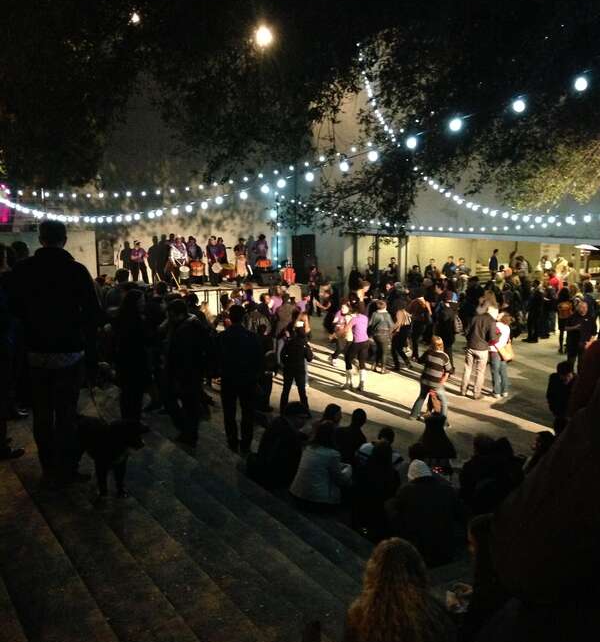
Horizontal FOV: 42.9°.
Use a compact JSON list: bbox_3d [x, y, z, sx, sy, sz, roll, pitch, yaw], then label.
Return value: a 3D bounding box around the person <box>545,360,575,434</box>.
[{"bbox_3d":[3.326,1.316,9.700,0.380,1.580,0.480,1,8,5],"label":"person"}]

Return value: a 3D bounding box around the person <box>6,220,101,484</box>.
[{"bbox_3d":[-1.747,0.211,5.450,0.600,1.820,0.400,-1,8,-8],"label":"person"}]

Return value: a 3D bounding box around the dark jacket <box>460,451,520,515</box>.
[{"bbox_3d":[1.980,1.689,8.000,0.580,0.640,0.500,4,8,30],"label":"dark jacket"}]

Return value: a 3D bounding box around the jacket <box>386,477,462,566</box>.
[{"bbox_3d":[1.037,1.661,6.350,0.600,0.660,0.430,3,9,20],"label":"jacket"}]

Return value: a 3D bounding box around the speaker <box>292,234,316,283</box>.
[{"bbox_3d":[0.147,-2.276,28.000,0.750,1.800,0.650,-2,8,-11],"label":"speaker"}]

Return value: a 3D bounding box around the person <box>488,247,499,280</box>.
[{"bbox_3d":[6.723,-1.703,26.500,0.340,1.700,0.480,0,8,0],"label":"person"}]

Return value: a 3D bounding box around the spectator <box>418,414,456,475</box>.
[{"bbox_3d":[1.710,1.609,9.500,0.520,0.890,0.620,2,7,20],"label":"spectator"}]

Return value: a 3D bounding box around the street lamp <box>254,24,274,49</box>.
[{"bbox_3d":[-1.024,-8.206,22.000,0.550,0.720,0.550,0,8,0],"label":"street lamp"}]

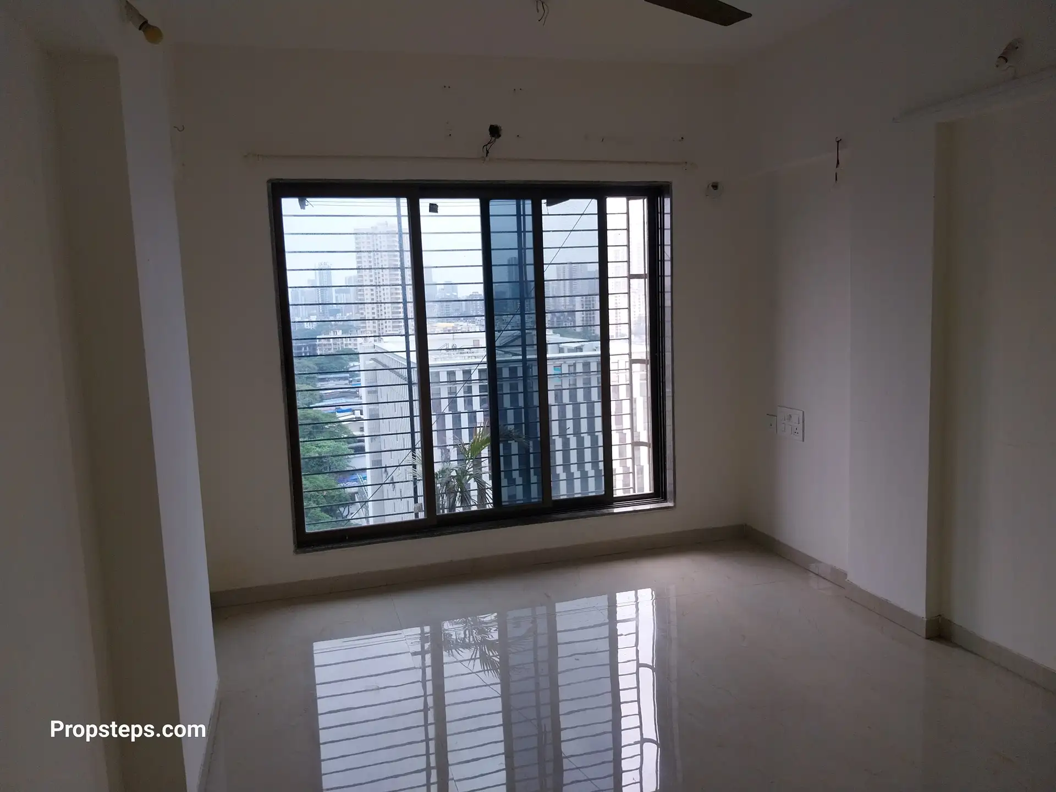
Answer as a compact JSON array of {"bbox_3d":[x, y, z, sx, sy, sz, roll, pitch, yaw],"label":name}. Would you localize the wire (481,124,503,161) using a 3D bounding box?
[{"bbox_3d":[-0.180,-1.316,4.088,0.110,0.170,0.050,-4,7,-16],"label":"wire"}]

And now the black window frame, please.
[{"bbox_3d":[-0.211,-0.204,4.284,2.128,1.840,0.130,-4,7,-16],"label":"black window frame"}]

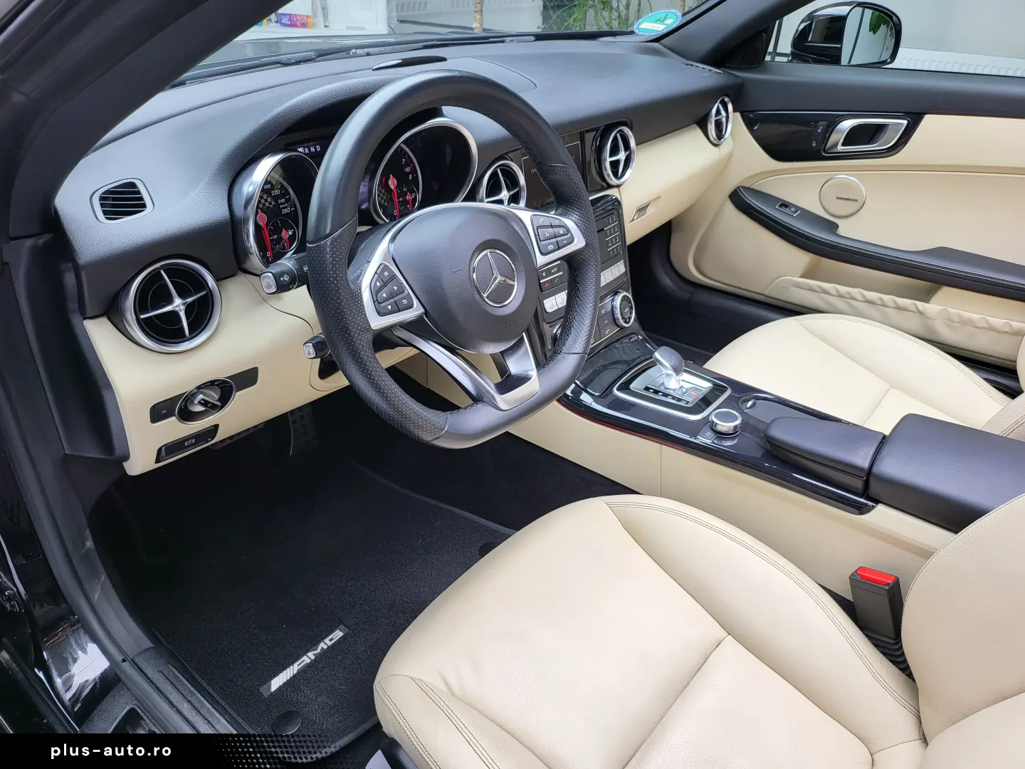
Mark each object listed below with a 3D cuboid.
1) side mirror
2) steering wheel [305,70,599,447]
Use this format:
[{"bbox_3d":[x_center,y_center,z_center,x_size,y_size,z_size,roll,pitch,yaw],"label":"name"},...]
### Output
[{"bbox_3d":[0.715,-0.744,1.526,0.220,0.135,0.150,-24,41,-31],"label":"side mirror"},{"bbox_3d":[-0.050,-0.129,0.739,0.370,0.360,0.110,-29,23,-38],"label":"steering wheel"}]

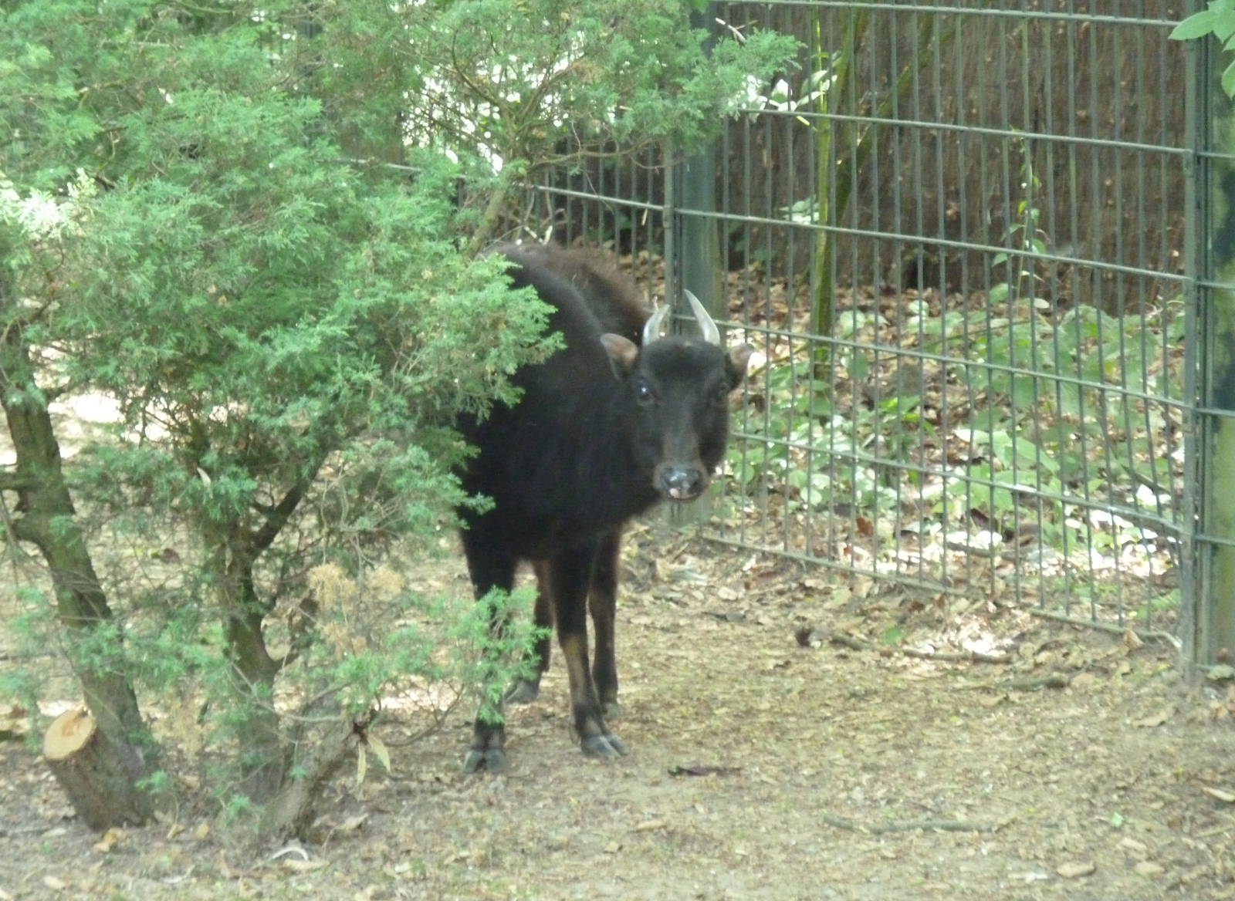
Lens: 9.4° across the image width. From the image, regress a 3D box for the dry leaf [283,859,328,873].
[{"bbox_3d":[-0.399,0.531,9.590,0.058,0.014,0.028,0,4,0],"label":"dry leaf"}]

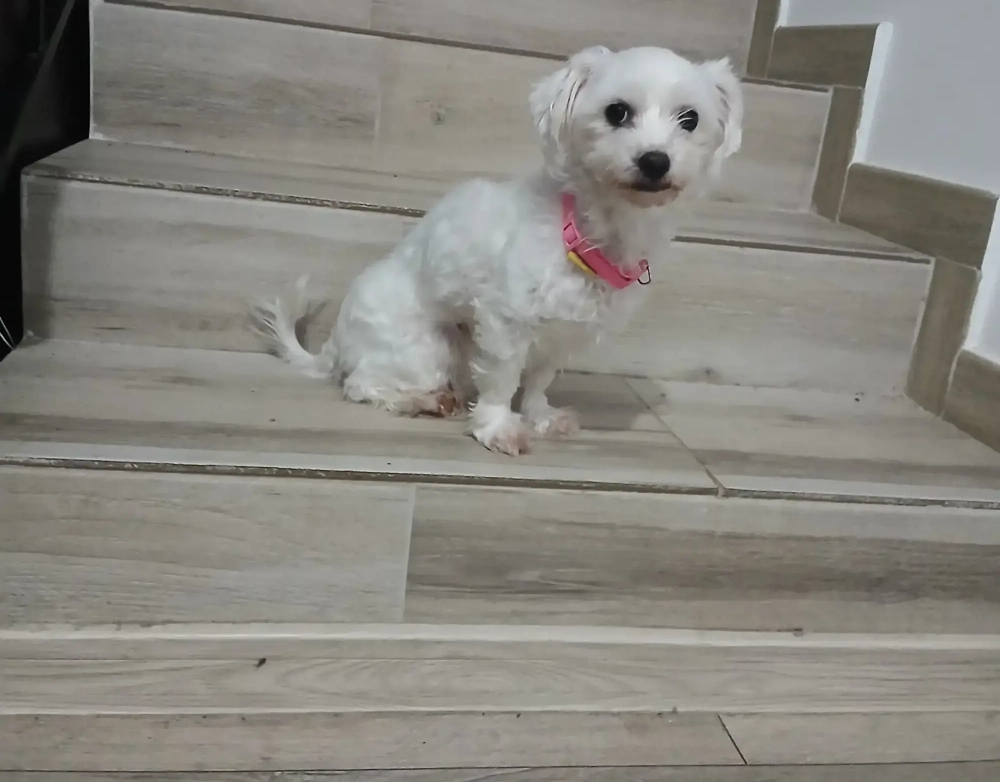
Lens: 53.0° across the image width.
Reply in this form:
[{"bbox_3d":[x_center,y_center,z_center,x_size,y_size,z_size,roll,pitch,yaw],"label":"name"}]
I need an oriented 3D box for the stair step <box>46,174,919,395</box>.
[{"bbox_3d":[-0.012,-0.147,1.161,0.936,0.158,0.272,3,19,-12],"label":"stair step"}]

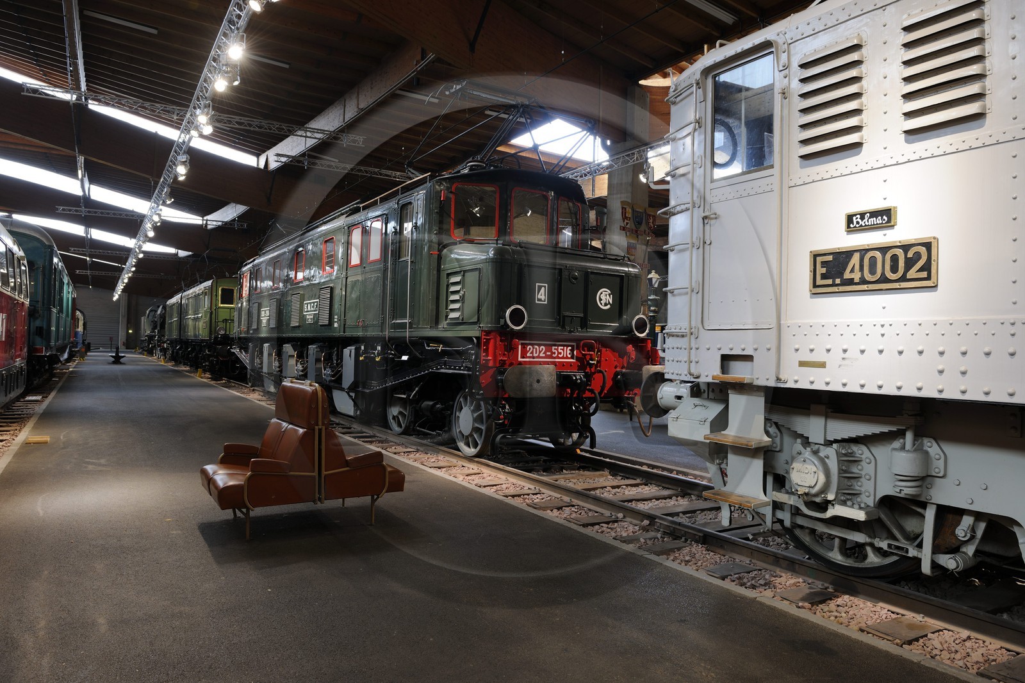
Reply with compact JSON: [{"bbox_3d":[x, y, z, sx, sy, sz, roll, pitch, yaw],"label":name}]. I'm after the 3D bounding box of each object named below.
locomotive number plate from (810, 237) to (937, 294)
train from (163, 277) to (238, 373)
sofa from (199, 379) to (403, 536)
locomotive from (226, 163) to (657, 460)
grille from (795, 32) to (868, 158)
[{"bbox_3d":[1.900,-0.395,3.656,0.025,0.245,0.703,1,0,-32],"label":"locomotive number plate"},{"bbox_3d":[-14.613,-0.501,33.281,2.950,3.750,20.300,1,0,-31],"label":"train"},{"bbox_3d":[-1.837,0.960,5.979,1.540,1.220,0.960,2,-1,-32],"label":"sofa"},{"bbox_3d":[-3.583,-0.482,15.421,2.950,3.950,17.780,2,-1,-32],"label":"locomotive"},{"bbox_3d":[1.790,-1.385,3.858,0.045,0.618,0.426,1,0,-32],"label":"grille"}]

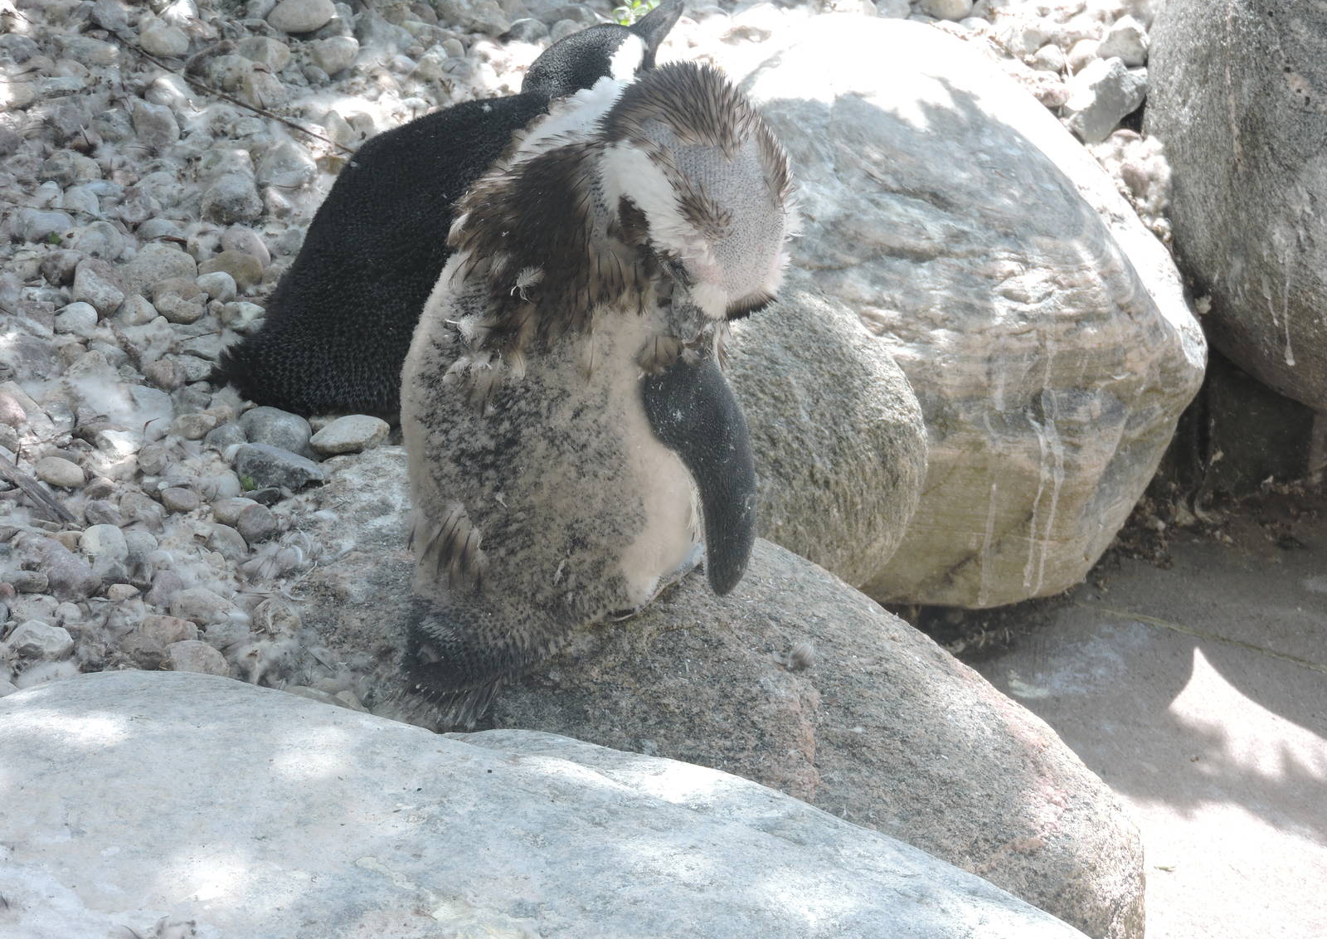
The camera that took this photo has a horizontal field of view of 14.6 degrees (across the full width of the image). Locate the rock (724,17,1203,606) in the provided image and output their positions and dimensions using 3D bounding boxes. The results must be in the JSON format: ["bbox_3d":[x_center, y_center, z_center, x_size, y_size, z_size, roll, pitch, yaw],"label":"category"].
[{"bbox_3d":[0.245,-0.134,4.335,0.430,0.390,0.460,-6,31,-10],"label":"rock"}]

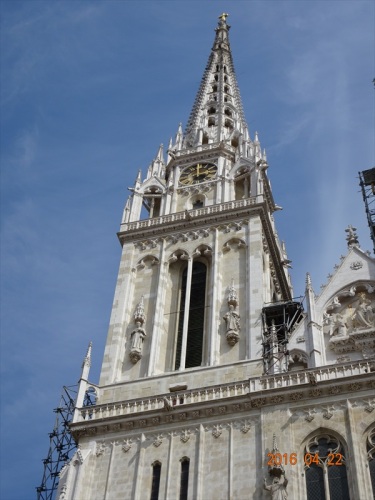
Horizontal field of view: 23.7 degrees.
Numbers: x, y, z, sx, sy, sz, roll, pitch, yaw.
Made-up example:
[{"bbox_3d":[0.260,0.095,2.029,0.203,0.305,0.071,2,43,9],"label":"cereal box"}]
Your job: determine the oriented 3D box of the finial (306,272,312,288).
[{"bbox_3d":[8.156,2.018,59.916,0.420,1.680,0.420,-12,-53,13],"label":"finial"}]

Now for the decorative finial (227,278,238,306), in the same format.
[{"bbox_3d":[3.114,2.852,61.542,0.720,2.829,0.700,-12,-53,13],"label":"decorative finial"}]

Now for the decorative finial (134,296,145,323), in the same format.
[{"bbox_3d":[-3.283,4.173,63.056,0.720,2.790,0.700,-12,-53,13],"label":"decorative finial"}]

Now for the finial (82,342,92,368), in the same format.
[{"bbox_3d":[-6.575,6.951,59.980,0.550,2.515,0.550,-12,-53,13],"label":"finial"}]

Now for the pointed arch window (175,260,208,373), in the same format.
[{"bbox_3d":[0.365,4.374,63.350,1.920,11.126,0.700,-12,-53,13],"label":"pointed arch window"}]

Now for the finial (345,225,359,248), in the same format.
[{"bbox_3d":[11.452,-0.940,62.541,0.850,2.733,0.850,-12,-53,13],"label":"finial"}]

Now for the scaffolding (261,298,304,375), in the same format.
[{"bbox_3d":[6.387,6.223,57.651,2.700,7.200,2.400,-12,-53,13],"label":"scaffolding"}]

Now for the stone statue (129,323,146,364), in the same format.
[{"bbox_3d":[-3.422,6.172,60.582,1.050,3.766,0.850,-12,-53,13],"label":"stone statue"}]

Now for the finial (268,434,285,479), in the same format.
[{"bbox_3d":[4.774,11.066,48.400,0.950,2.922,0.900,-12,-53,13],"label":"finial"}]

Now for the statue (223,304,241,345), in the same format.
[{"bbox_3d":[2.930,4.831,59.116,1.050,3.655,0.850,-12,-53,13],"label":"statue"}]

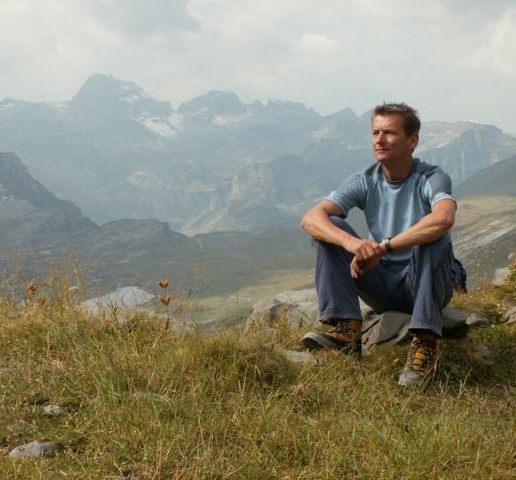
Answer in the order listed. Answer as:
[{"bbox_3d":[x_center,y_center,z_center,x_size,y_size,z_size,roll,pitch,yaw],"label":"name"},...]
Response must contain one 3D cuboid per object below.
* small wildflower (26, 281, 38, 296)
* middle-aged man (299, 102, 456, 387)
[{"bbox_3d":[-0.943,0.203,5.800,0.050,0.067,0.050,0,3,0],"label":"small wildflower"},{"bbox_3d":[0.457,-0.008,5.300,0.620,1.040,0.750,1,3,18],"label":"middle-aged man"}]

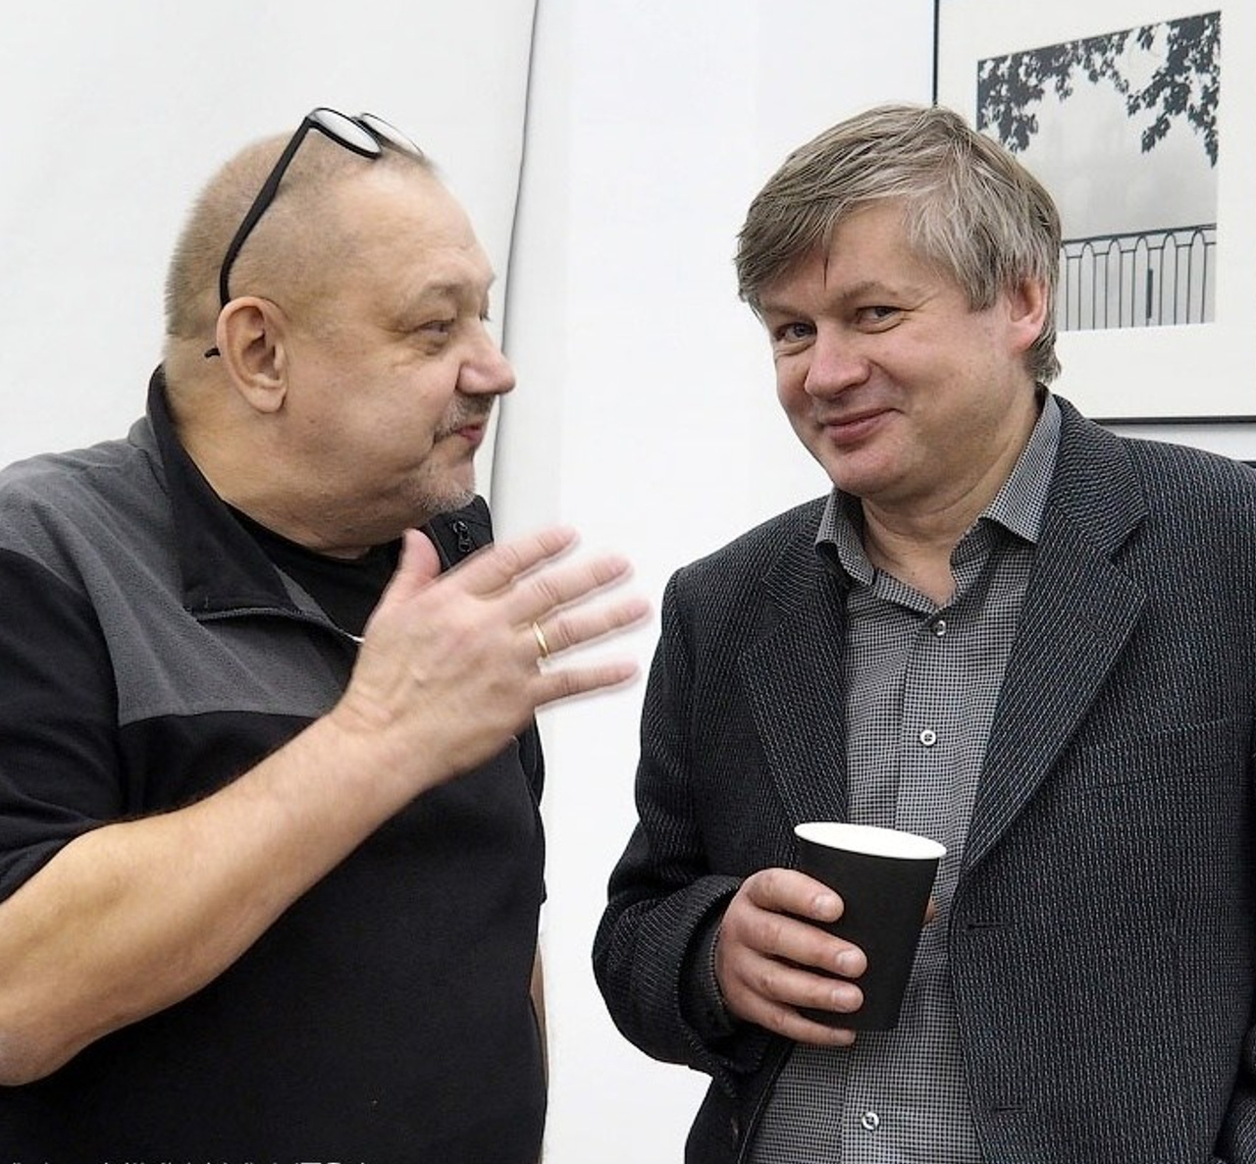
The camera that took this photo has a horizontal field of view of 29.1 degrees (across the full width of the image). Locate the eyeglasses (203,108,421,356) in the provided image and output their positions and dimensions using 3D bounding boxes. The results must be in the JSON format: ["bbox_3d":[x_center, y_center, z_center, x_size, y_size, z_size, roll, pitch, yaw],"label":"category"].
[{"bbox_3d":[-0.192,-0.210,1.468,0.049,0.149,0.144,37,17,8],"label":"eyeglasses"}]

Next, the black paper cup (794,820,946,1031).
[{"bbox_3d":[0.129,0.194,1.354,0.086,0.102,0.086,7,5,0],"label":"black paper cup"}]

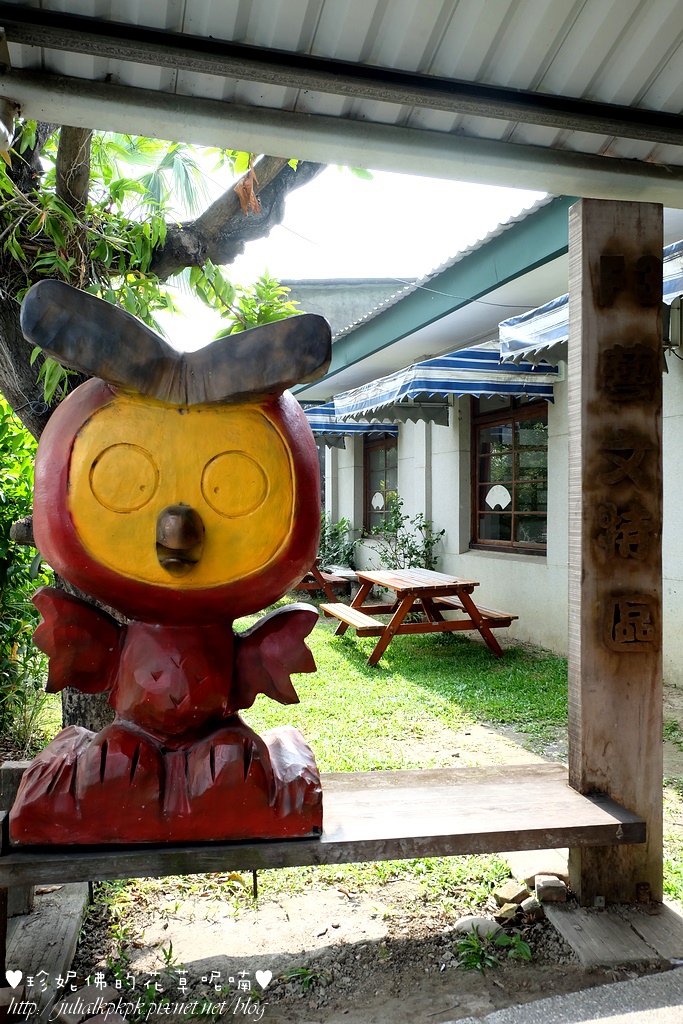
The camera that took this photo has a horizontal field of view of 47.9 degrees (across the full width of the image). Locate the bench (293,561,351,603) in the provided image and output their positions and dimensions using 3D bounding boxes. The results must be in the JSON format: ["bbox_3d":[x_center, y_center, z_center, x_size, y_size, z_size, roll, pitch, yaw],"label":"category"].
[{"bbox_3d":[-0.870,1.100,12.500,1.630,0.740,1.780,0,0,-13],"label":"bench"}]

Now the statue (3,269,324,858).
[{"bbox_3d":[-0.575,0.150,2.730,1.030,1.800,0.580,0,0,-7],"label":"statue"}]

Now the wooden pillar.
[{"bbox_3d":[1.044,0.155,2.935,0.320,2.630,0.110,0,0,-8],"label":"wooden pillar"}]

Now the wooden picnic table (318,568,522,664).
[{"bbox_3d":[0.768,1.100,8.200,1.630,0.740,1.780,0,0,-12],"label":"wooden picnic table"}]

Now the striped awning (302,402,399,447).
[{"bbox_3d":[-0.290,-1.485,12.360,1.600,0.770,2.400,0,0,-19],"label":"striped awning"}]

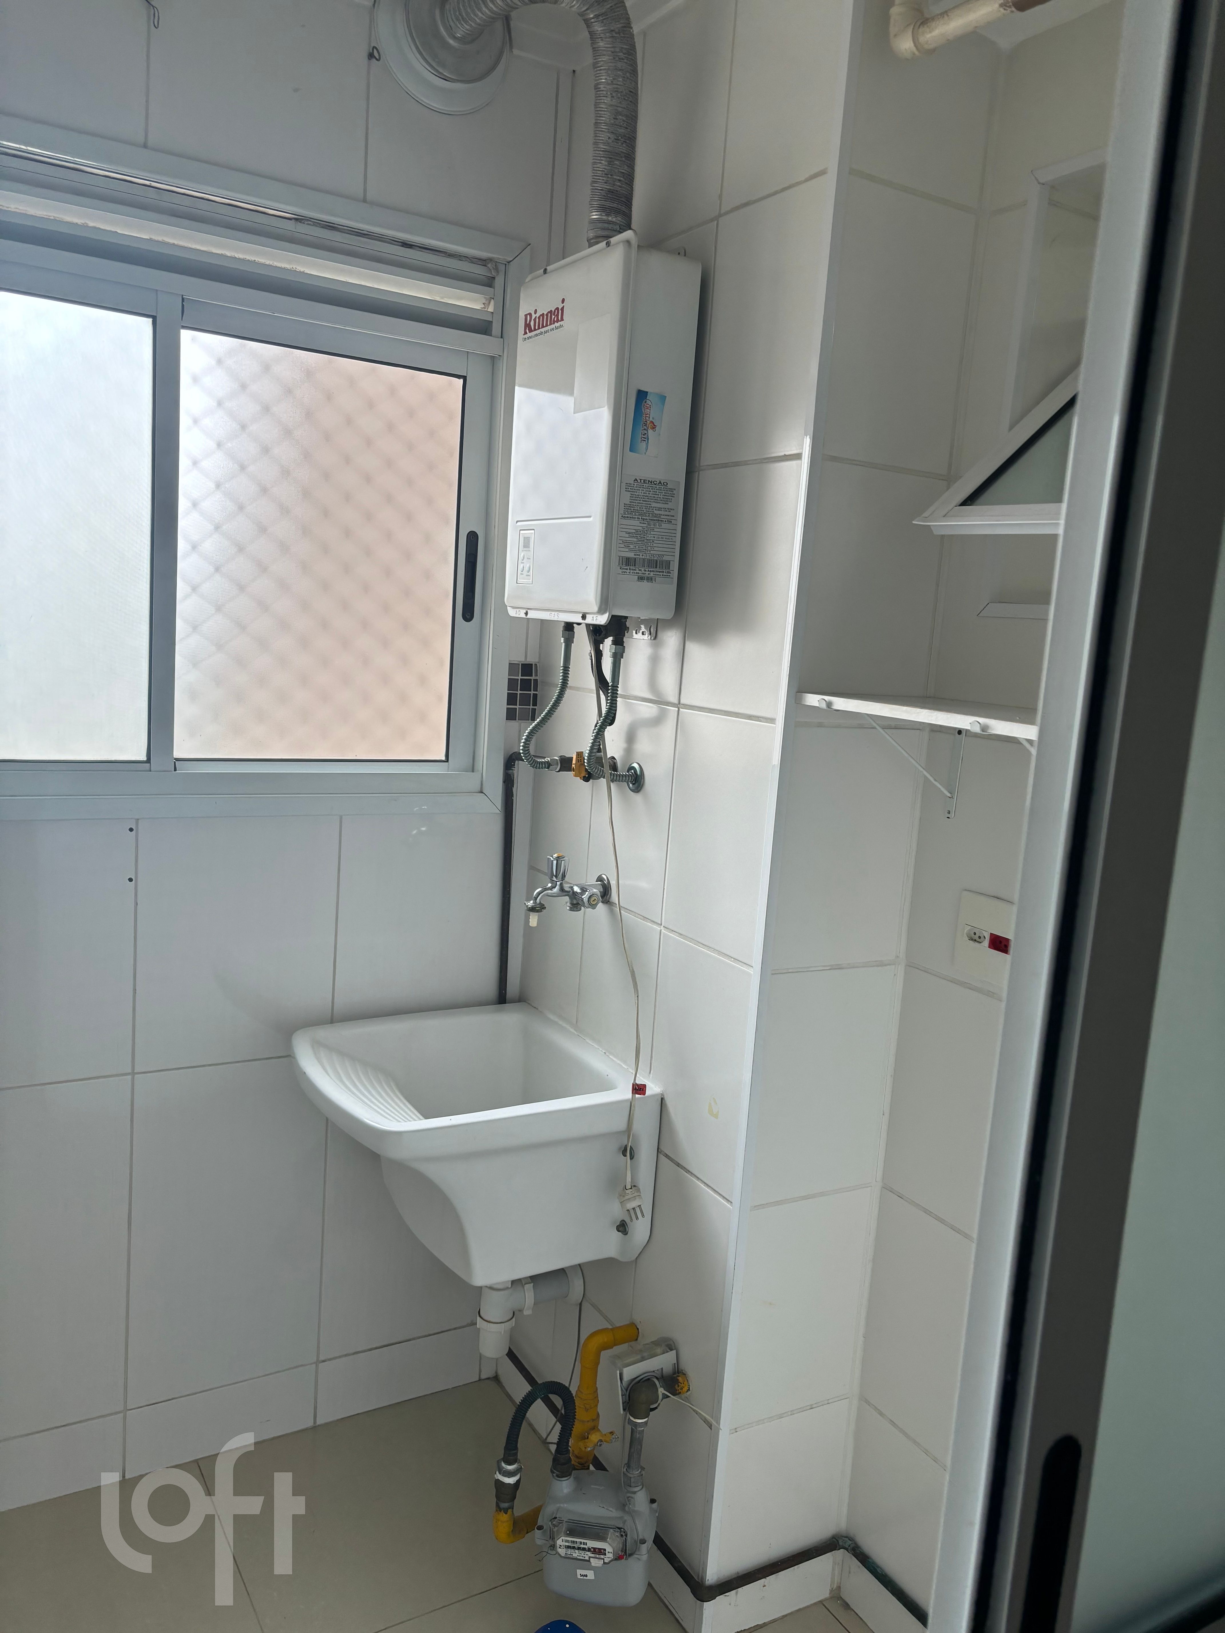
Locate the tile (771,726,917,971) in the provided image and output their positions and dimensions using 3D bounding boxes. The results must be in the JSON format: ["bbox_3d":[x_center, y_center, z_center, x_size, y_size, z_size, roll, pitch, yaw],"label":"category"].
[{"bbox_3d":[0.333,0.045,1.743,0.231,0.346,0.012,-1,10,-30],"label":"tile"}]

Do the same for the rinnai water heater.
[{"bbox_3d":[-0.026,-0.573,1.907,0.132,0.537,0.354,-1,10,-30],"label":"rinnai water heater"}]

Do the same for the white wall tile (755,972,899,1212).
[{"bbox_3d":[0.308,0.390,1.796,0.231,0.346,0.012,-1,10,-30],"label":"white wall tile"}]

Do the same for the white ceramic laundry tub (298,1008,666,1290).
[{"bbox_3d":[-0.266,0.536,2.027,0.494,0.276,0.486,-1,10,-30],"label":"white ceramic laundry tub"}]

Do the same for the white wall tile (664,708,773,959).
[{"bbox_3d":[0.155,0.026,1.789,0.010,0.350,0.240,-1,10,-30],"label":"white wall tile"}]

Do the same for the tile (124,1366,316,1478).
[{"bbox_3d":[-0.698,1.082,2.211,0.329,0.126,0.012,-1,10,-30],"label":"tile"}]

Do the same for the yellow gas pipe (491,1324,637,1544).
[{"bbox_3d":[-0.071,0.981,1.956,0.246,0.306,0.080,-1,10,-30],"label":"yellow gas pipe"}]

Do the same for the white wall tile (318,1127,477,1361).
[{"bbox_3d":[-0.383,0.716,2.327,0.333,0.607,0.010,-1,10,-30],"label":"white wall tile"}]

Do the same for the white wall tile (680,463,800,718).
[{"bbox_3d":[0.180,-0.321,1.741,0.012,0.346,0.240,-1,10,-30],"label":"white wall tile"}]

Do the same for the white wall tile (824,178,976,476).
[{"bbox_3d":[0.382,-0.646,1.638,0.231,0.346,0.012,-1,10,-30],"label":"white wall tile"}]

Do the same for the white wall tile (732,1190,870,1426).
[{"bbox_3d":[0.284,0.735,1.848,0.231,0.346,0.012,-1,10,-30],"label":"white wall tile"}]

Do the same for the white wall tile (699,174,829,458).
[{"bbox_3d":[0.204,-0.664,1.680,0.010,0.350,0.240,-1,10,-30],"label":"white wall tile"}]

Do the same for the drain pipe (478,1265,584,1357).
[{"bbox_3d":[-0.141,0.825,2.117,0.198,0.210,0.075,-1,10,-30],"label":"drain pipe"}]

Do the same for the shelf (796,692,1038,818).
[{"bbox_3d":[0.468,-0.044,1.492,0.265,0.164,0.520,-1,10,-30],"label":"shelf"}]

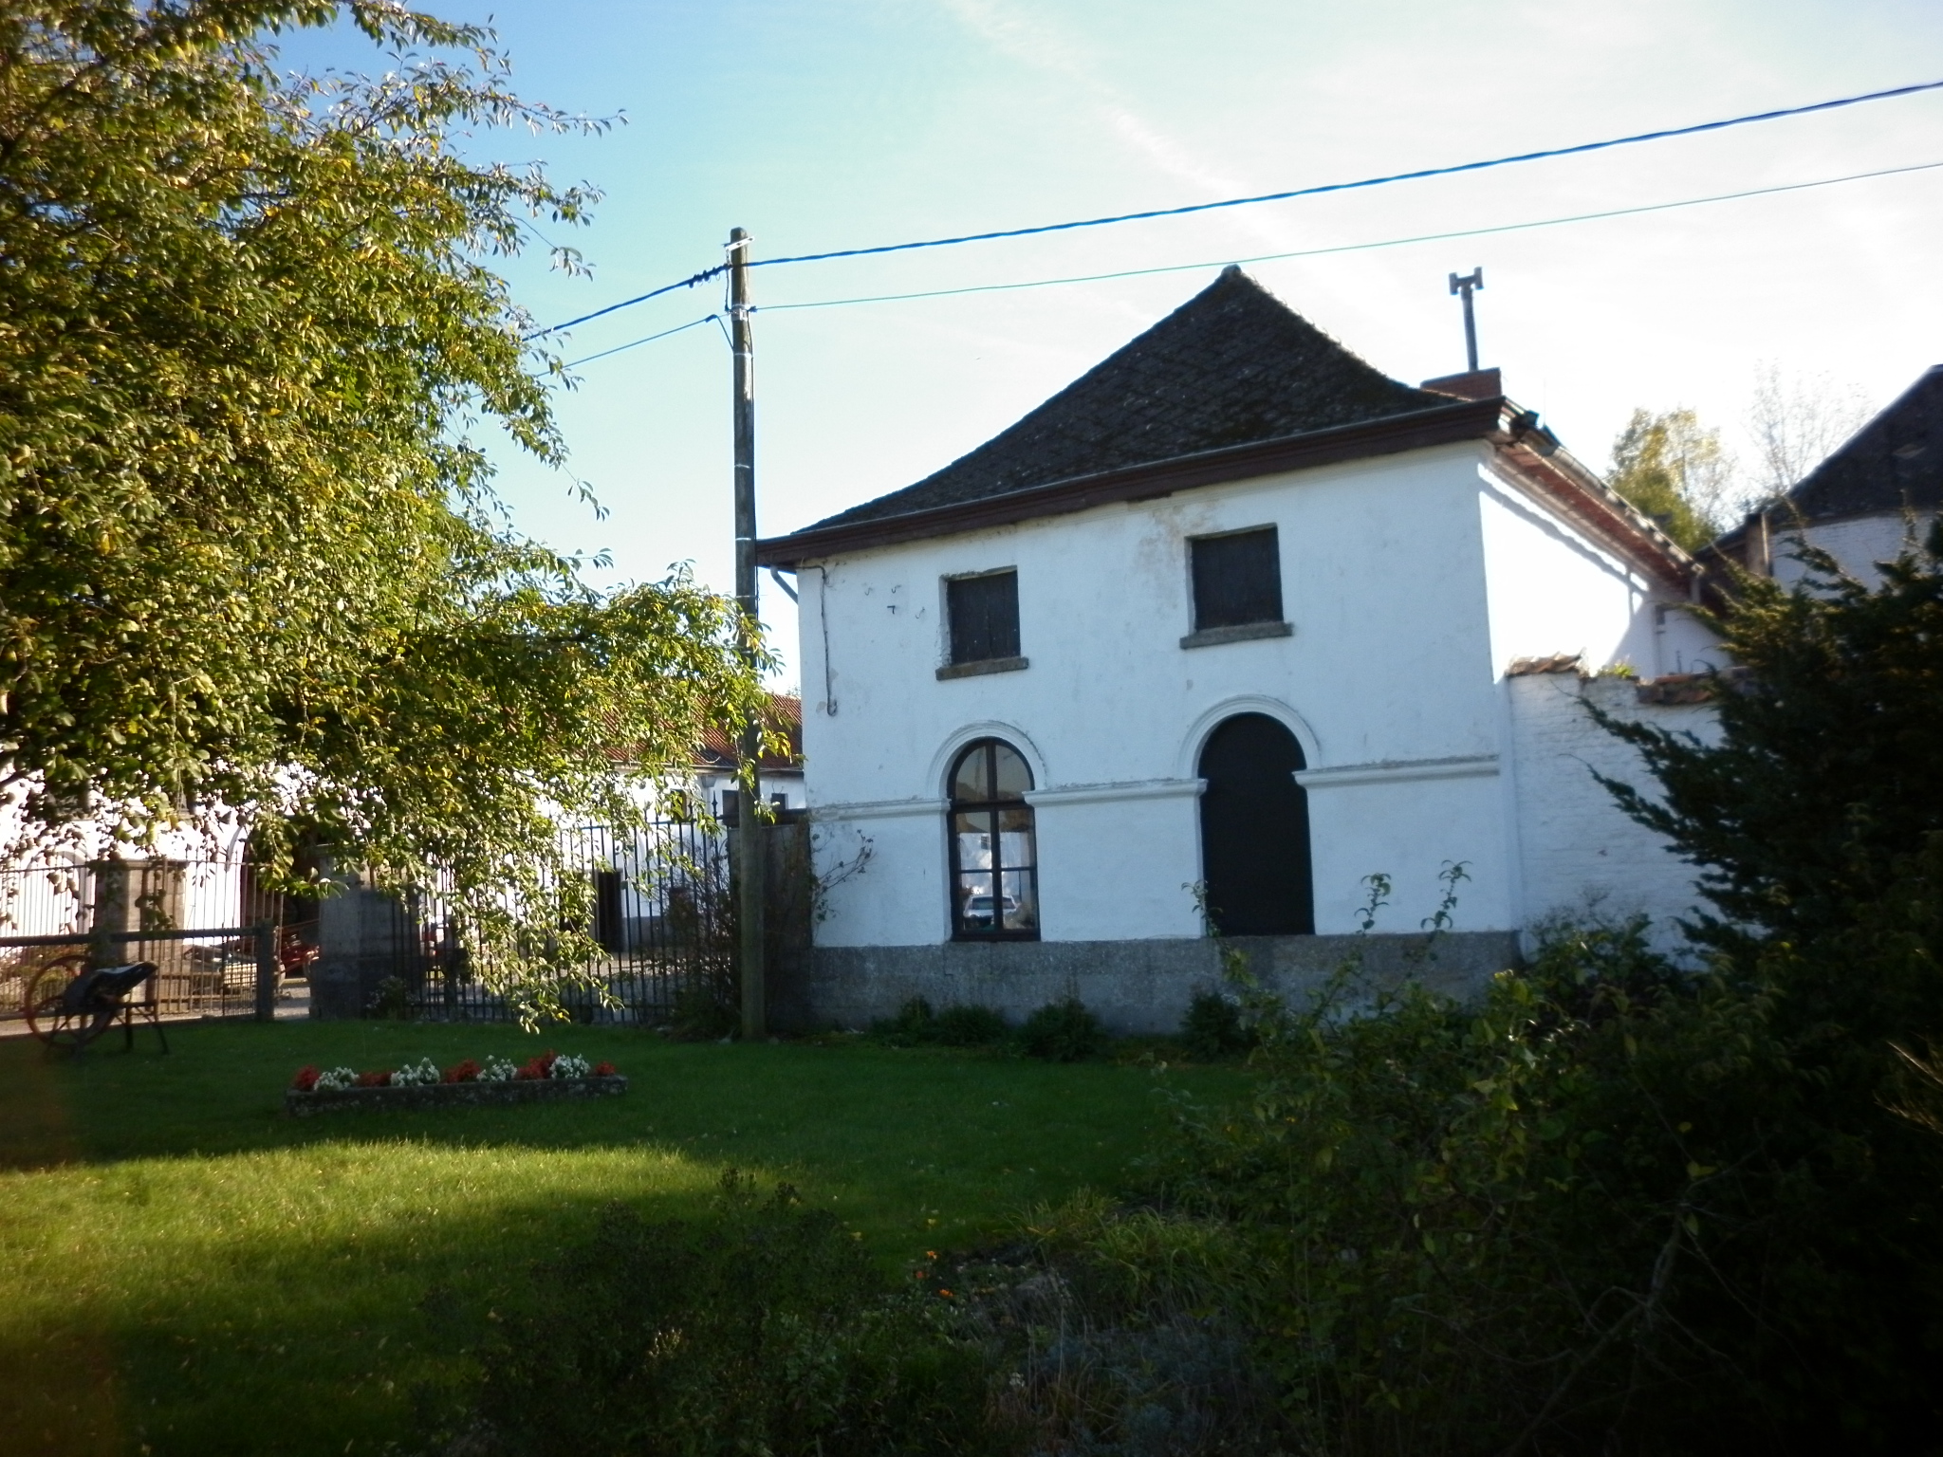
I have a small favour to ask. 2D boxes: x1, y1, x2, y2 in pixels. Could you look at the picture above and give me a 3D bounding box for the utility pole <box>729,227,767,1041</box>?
[{"bbox_3d":[-2.566,-1.197,18.417,0.282,9.288,0.282,-2,-6,0],"label":"utility pole"}]

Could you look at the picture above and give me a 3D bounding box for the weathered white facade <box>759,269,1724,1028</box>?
[{"bbox_3d":[3.567,-1.218,20.316,8.624,9.293,8.976,-6,-7,32],"label":"weathered white facade"}]

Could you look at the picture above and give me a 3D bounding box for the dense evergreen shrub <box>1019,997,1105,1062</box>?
[{"bbox_3d":[0.855,2.827,15.272,0.836,0.634,0.792,-2,-6,0],"label":"dense evergreen shrub"}]

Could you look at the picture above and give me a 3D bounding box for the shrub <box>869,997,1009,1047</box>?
[{"bbox_3d":[-0.336,3.023,16.750,1.364,0.475,0.748,-6,-7,32],"label":"shrub"}]

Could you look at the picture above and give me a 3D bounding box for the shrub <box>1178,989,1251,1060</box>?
[{"bbox_3d":[2.191,2.669,14.640,0.669,0.669,0.669,-6,-7,32],"label":"shrub"}]

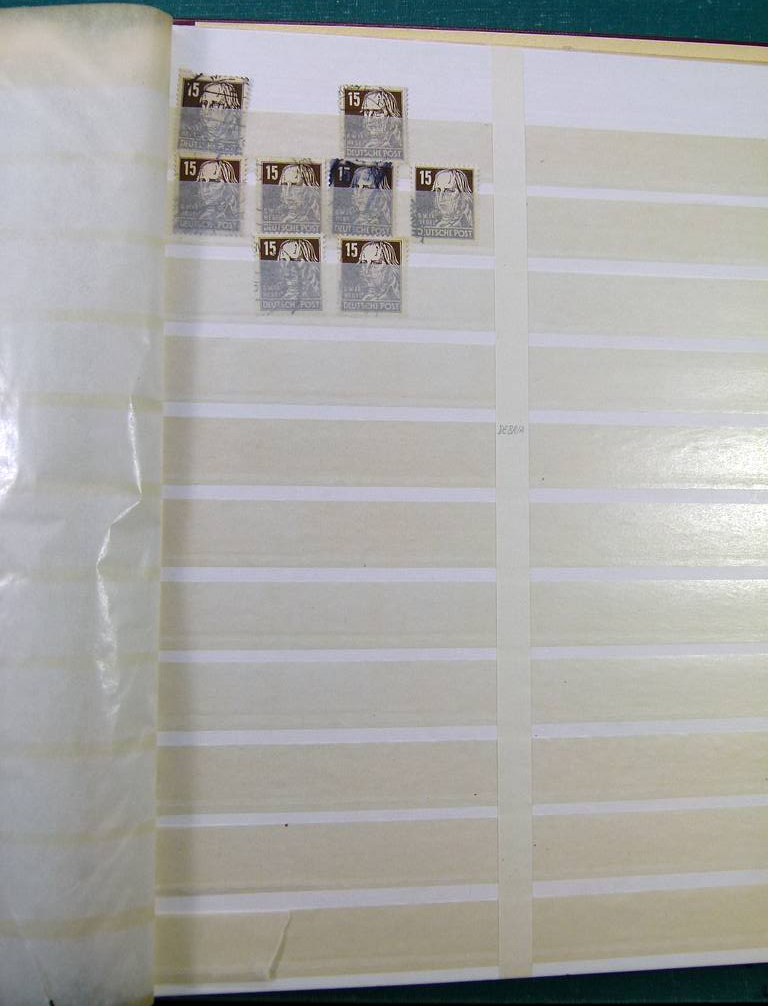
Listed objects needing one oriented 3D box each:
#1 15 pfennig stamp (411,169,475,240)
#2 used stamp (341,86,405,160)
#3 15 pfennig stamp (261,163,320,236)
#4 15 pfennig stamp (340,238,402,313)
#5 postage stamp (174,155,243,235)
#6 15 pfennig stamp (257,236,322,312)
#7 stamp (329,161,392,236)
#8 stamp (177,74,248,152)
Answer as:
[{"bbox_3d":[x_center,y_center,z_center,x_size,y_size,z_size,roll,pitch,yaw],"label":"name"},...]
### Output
[{"bbox_3d":[0.020,-0.095,0.311,0.021,0.001,0.025,0,87,-7],"label":"15 pfennig stamp"},{"bbox_3d":[-0.003,-0.120,0.310,0.021,0.001,0.025,-1,87,-7],"label":"used stamp"},{"bbox_3d":[-0.029,-0.095,0.305,0.021,0.001,0.025,0,87,-7],"label":"15 pfennig stamp"},{"bbox_3d":[-0.003,-0.071,0.307,0.021,0.001,0.025,0,87,-7],"label":"15 pfennig stamp"},{"bbox_3d":[-0.054,-0.095,0.302,0.021,0.001,0.025,0,87,-7],"label":"postage stamp"},{"bbox_3d":[-0.029,-0.071,0.304,0.021,0.001,0.025,0,87,-7],"label":"15 pfennig stamp"},{"bbox_3d":[-0.006,-0.096,0.308,0.021,0.001,0.025,0,87,-7],"label":"stamp"},{"bbox_3d":[-0.053,-0.121,0.304,0.021,0.001,0.025,2,86,-7],"label":"stamp"}]

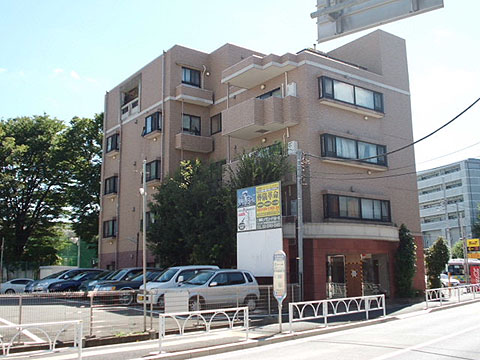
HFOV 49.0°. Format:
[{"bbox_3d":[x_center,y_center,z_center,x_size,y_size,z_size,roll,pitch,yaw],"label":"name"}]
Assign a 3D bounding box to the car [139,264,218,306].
[{"bbox_3d":[-2.504,4.442,21.847,3.420,1.660,1.490,6,-12,-34],"label":"car"}]

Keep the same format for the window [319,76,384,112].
[{"bbox_3d":[5.694,-4.195,26.570,4.550,1.100,0.270,7,-12,-36],"label":"window"}]

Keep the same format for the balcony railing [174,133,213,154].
[{"bbox_3d":[-2.531,-2.019,29.724,2.080,0.840,0.600,7,-12,-36],"label":"balcony railing"}]

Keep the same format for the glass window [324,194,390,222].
[{"bbox_3d":[5.790,1.431,25.595,4.550,1.060,0.270,7,-12,-36],"label":"glass window"}]

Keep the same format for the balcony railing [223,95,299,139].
[{"bbox_3d":[0.981,-3.179,26.941,1.620,1.370,4.200,6,-12,-37],"label":"balcony railing"}]

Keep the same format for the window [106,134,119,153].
[{"bbox_3d":[-8.590,-2.498,35.713,0.300,1.130,1.650,6,-12,-37],"label":"window"}]

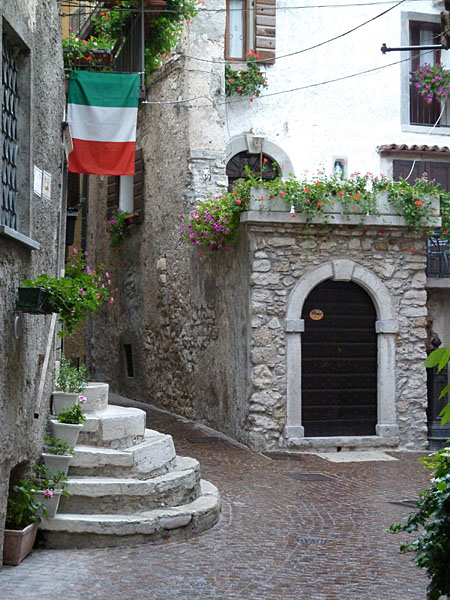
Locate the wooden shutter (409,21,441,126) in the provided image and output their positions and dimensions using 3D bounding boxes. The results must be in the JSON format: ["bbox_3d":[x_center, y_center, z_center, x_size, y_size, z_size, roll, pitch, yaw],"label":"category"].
[{"bbox_3d":[3.645,-4.138,22.800,0.660,1.940,0.070,0,-1,-23],"label":"wooden shutter"}]

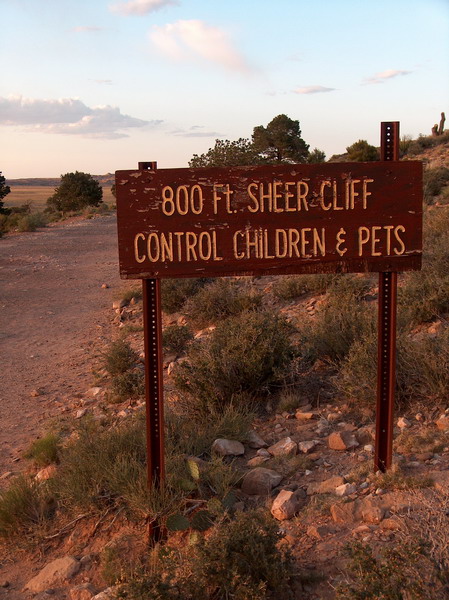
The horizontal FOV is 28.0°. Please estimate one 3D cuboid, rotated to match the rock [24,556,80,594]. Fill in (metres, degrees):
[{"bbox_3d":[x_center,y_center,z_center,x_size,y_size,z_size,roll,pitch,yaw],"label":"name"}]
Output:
[{"bbox_3d":[-0.745,1.193,3.901,0.239,0.130,0.160,0,8,0],"label":"rock"}]

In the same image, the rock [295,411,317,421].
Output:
[{"bbox_3d":[0.469,0.669,5.220,0.125,0.047,0.085,0,9,5],"label":"rock"}]

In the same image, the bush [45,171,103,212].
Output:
[{"bbox_3d":[-5.663,-4.096,34.000,2.114,1.623,1.903,0,8,0],"label":"bush"}]

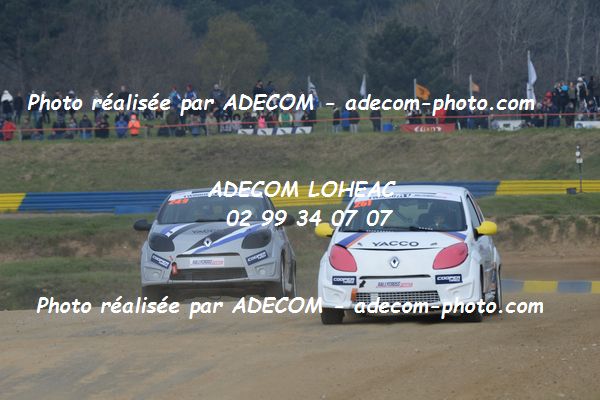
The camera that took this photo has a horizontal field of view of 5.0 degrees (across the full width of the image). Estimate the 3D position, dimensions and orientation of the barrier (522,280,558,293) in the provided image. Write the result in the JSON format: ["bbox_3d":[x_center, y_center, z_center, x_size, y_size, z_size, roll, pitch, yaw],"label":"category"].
[{"bbox_3d":[6.512,2.364,185.000,0.980,0.380,0.400,-1,1,0],"label":"barrier"}]

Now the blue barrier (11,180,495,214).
[{"bbox_3d":[-2.117,-0.143,325.000,23.300,0.980,0.350,-1,1,-5],"label":"blue barrier"}]

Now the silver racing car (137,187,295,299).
[{"bbox_3d":[-0.967,0.567,81.600,1.760,1.450,3.600,-2,-4,3],"label":"silver racing car"}]

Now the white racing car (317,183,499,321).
[{"bbox_3d":[1.149,0.561,71.700,1.760,1.450,3.600,-1,2,6],"label":"white racing car"}]

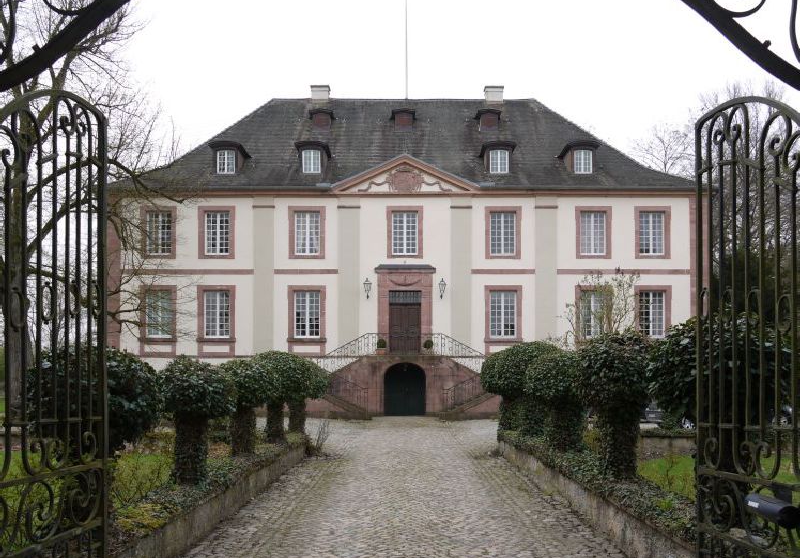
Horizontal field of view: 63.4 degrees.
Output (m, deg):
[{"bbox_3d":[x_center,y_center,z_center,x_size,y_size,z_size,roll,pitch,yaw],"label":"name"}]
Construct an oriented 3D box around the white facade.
[{"bbox_3d":[0.323,0.116,29.900,27.300,11.500,1.200,0,-3,0],"label":"white facade"}]

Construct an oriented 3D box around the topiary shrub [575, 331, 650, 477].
[{"bbox_3d":[2.854,1.678,8.650,1.000,1.960,1.000,0,-3,0],"label":"topiary shrub"}]

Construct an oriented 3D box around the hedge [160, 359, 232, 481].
[{"bbox_3d":[-2.550,1.770,8.150,0.930,1.620,0.930,0,-3,0],"label":"hedge"}]

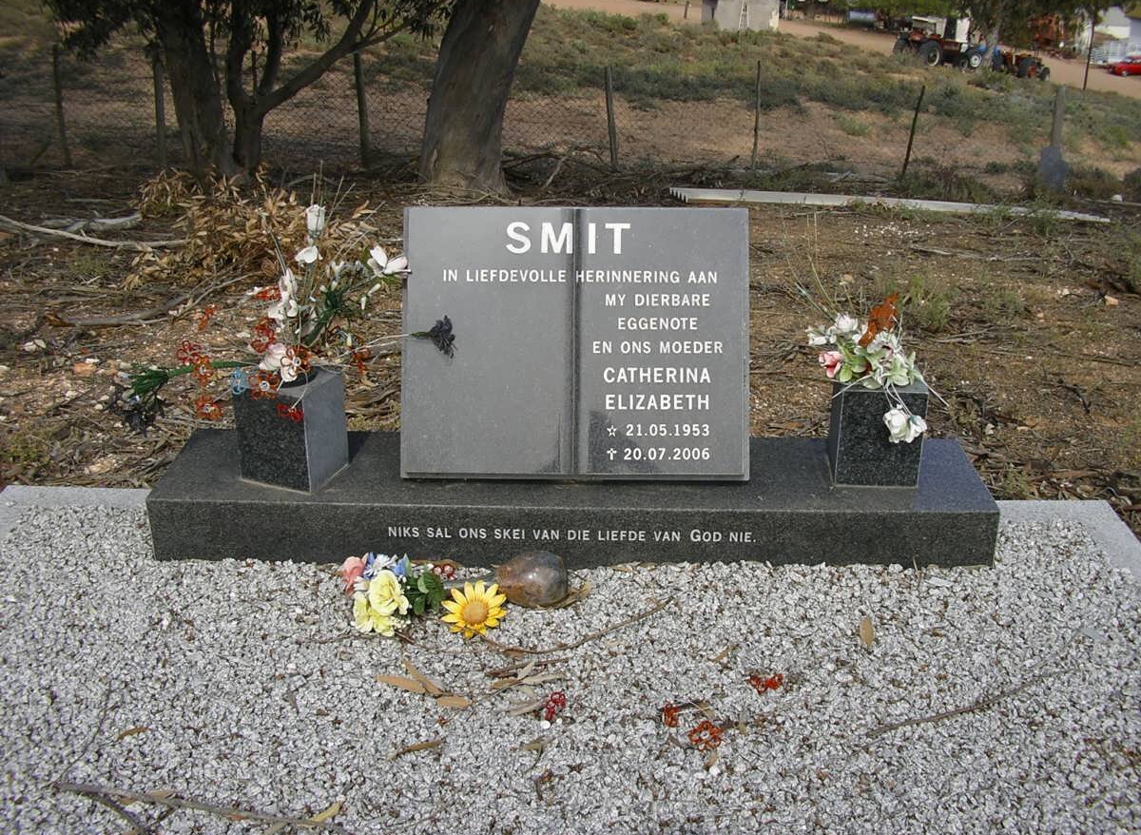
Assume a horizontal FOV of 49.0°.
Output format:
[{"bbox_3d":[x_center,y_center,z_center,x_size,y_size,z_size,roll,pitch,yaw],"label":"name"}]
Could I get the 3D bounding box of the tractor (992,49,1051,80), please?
[{"bbox_3d":[20.892,-16.313,58.000,2.900,1.600,1.600,-11,25,-36],"label":"tractor"}]

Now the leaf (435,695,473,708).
[{"bbox_3d":[-0.167,0.408,1.806,0.049,0.012,0.027,-4,24,-10],"label":"leaf"}]

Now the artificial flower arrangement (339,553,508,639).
[{"bbox_3d":[-0.258,0.312,2.182,0.303,0.079,0.149,1,24,0],"label":"artificial flower arrangement"}]

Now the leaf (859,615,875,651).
[{"bbox_3d":[0.466,0.338,1.972,0.023,0.012,0.090,9,25,19],"label":"leaf"}]

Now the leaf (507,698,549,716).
[{"bbox_3d":[-0.060,0.413,1.793,0.067,0.015,0.022,-15,27,-31],"label":"leaf"}]

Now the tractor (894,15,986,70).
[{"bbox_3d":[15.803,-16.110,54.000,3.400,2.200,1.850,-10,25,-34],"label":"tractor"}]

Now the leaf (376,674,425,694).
[{"bbox_3d":[-0.267,0.427,2.007,0.100,0.012,0.022,12,26,23],"label":"leaf"}]

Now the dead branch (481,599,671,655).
[{"bbox_3d":[0.031,0.330,1.984,0.336,0.022,0.077,-9,25,-21],"label":"dead branch"}]

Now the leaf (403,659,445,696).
[{"bbox_3d":[-0.239,0.420,2.025,0.017,0.012,0.119,-18,30,-36],"label":"leaf"}]

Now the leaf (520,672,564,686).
[{"bbox_3d":[-0.044,0.422,2.024,0.078,0.012,0.017,-10,26,-22],"label":"leaf"}]

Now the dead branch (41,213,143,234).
[{"bbox_3d":[-2.126,-0.875,5.571,0.450,0.080,0.150,-9,25,-21],"label":"dead branch"}]

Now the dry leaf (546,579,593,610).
[{"bbox_3d":[0.005,0.291,2.054,0.023,0.025,0.113,18,29,36],"label":"dry leaf"}]

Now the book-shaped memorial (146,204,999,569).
[{"bbox_3d":[0.010,-0.073,2.414,1.584,0.597,0.376,1,24,0],"label":"book-shaped memorial"}]

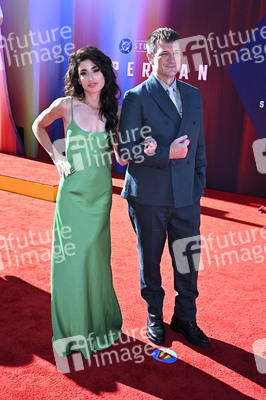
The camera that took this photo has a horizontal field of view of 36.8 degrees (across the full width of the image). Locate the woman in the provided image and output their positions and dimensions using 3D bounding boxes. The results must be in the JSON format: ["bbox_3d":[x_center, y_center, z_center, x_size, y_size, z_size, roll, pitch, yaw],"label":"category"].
[{"bbox_3d":[-0.228,0.046,2.193,0.620,1.660,0.440,1,12,-8],"label":"woman"}]

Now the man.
[{"bbox_3d":[0.181,-0.025,2.285,0.550,1.800,0.420,-1,13,-20],"label":"man"}]

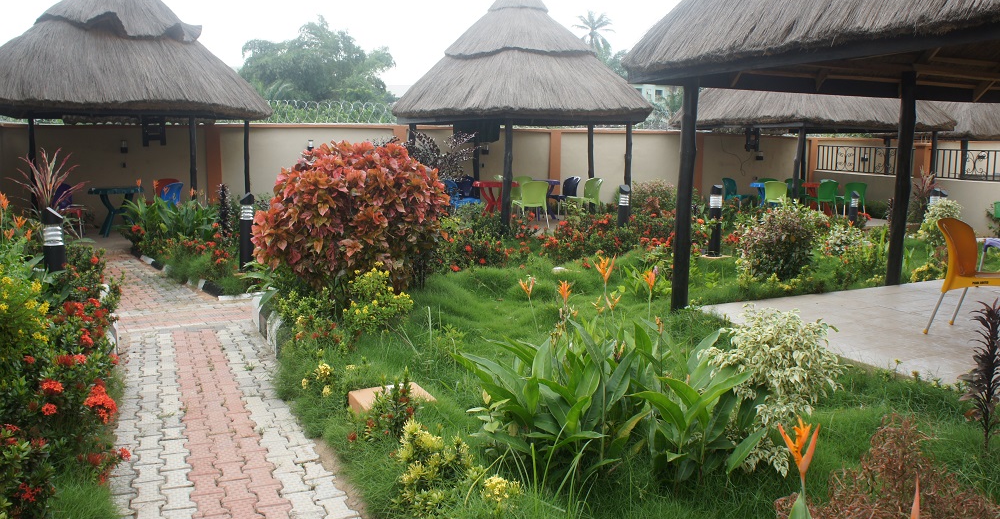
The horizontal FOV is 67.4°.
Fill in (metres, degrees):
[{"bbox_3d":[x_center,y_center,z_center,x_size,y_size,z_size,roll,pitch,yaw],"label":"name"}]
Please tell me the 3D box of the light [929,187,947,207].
[{"bbox_3d":[6.706,-0.619,11.500,0.160,0.900,0.160,3,8,16],"label":"light"}]

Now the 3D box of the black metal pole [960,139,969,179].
[{"bbox_3d":[10.835,-1.907,17.500,0.150,1.940,0.150,1,8,0],"label":"black metal pole"}]

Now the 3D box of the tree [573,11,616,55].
[{"bbox_3d":[10.088,-17.880,80.000,4.600,17.200,4.600,1,8,0],"label":"tree"}]

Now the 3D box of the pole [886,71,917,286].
[{"bbox_3d":[4.333,-0.849,8.071,0.150,2.276,0.150,5,9,28],"label":"pole"}]

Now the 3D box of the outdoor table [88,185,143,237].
[{"bbox_3d":[-5.913,-0.714,11.517,0.800,0.750,0.780,-3,8,-27],"label":"outdoor table"}]

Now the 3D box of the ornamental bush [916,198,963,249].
[{"bbox_3d":[7.390,-0.613,12.559,0.700,0.850,0.680,5,9,30],"label":"ornamental bush"}]

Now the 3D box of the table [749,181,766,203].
[{"bbox_3d":[6.479,-1.439,18.155,0.800,0.740,0.800,4,8,19],"label":"table"}]

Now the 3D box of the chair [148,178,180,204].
[{"bbox_3d":[-5.652,-0.910,12.700,0.500,0.840,0.540,4,8,21],"label":"chair"}]

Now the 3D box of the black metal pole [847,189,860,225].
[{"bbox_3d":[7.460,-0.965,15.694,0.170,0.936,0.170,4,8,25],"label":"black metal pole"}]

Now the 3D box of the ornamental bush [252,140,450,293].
[{"bbox_3d":[-1.357,-0.329,6.850,1.720,1.420,1.600,-1,8,-11],"label":"ornamental bush"}]

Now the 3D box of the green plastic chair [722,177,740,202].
[{"bbox_3d":[5.814,-1.534,18.346,0.550,0.860,0.500,7,10,38],"label":"green plastic chair"}]

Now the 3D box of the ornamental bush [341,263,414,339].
[{"bbox_3d":[-1.023,0.342,6.296,0.560,0.555,0.520,0,8,-9],"label":"ornamental bush"}]

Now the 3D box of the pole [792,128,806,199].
[{"bbox_3d":[6.224,-1.736,15.600,0.160,2.000,0.160,1,8,0],"label":"pole"}]

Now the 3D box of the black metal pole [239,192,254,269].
[{"bbox_3d":[-2.954,-0.322,8.750,0.160,0.920,0.160,-1,8,-11],"label":"black metal pole"}]

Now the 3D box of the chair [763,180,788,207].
[{"bbox_3d":[6.176,-1.313,16.800,0.500,0.840,0.540,0,8,-9],"label":"chair"}]

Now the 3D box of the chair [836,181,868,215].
[{"bbox_3d":[7.794,-1.253,16.500,0.500,0.840,0.540,0,8,-6],"label":"chair"}]

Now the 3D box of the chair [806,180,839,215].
[{"bbox_3d":[7.695,-1.402,17.754,0.500,0.860,0.550,0,8,-4],"label":"chair"}]

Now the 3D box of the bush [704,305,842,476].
[{"bbox_3d":[1.186,0.548,3.250,0.580,0.690,0.550,3,8,20],"label":"bush"}]

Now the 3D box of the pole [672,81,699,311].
[{"bbox_3d":[1.625,-0.531,6.555,0.150,1.990,0.150,3,8,14],"label":"pole"}]

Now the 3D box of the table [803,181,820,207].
[{"bbox_3d":[7.313,-1.315,17.100,0.900,0.750,0.850,0,8,-6],"label":"table"}]

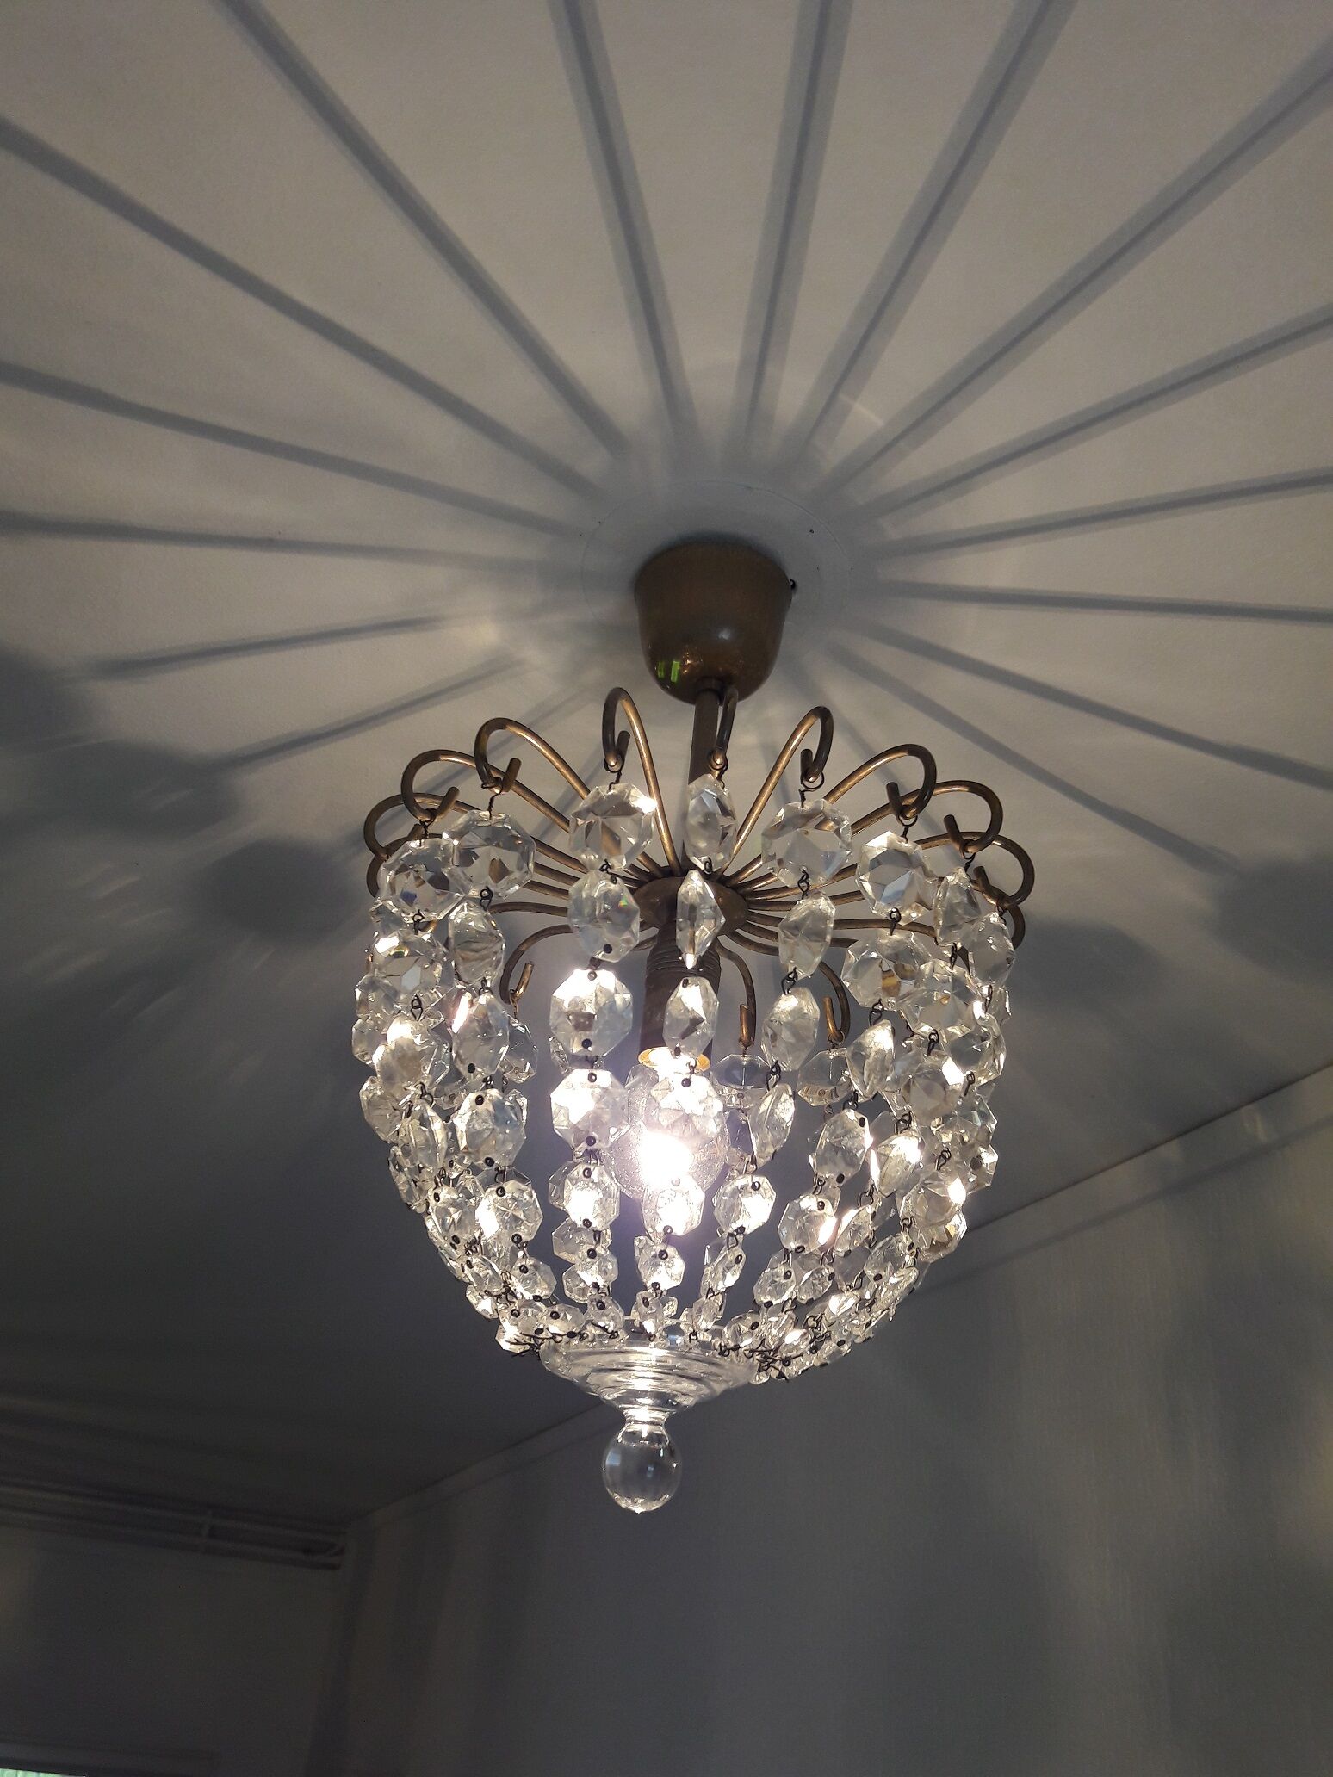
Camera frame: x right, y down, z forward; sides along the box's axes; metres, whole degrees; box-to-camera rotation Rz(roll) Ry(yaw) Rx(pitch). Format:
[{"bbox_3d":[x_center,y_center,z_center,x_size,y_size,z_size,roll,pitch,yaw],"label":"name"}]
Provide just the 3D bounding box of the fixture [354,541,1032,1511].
[{"bbox_3d":[0.008,0.037,0.603,0.284,0.419,0.284,-1,-31,11],"label":"fixture"}]

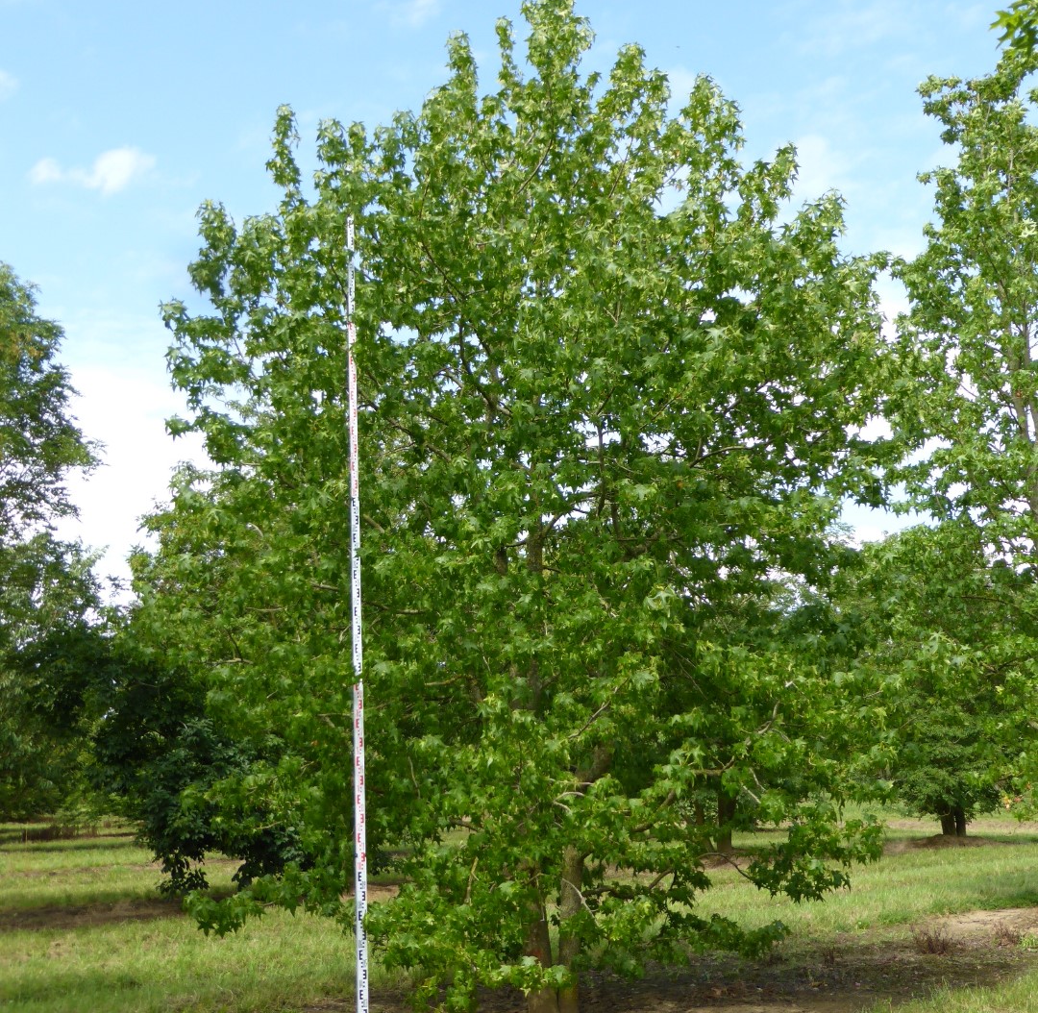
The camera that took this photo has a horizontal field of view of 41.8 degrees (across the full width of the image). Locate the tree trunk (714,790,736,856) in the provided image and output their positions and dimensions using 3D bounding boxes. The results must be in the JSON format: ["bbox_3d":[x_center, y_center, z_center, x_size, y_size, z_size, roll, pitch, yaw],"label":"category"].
[{"bbox_3d":[2.727,4.148,18.073,0.260,0.950,0.260,-1,-9,0],"label":"tree trunk"}]

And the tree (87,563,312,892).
[{"bbox_3d":[-3.223,2.277,13.856,2.350,3.350,2.300,-1,-9,0],"label":"tree"}]

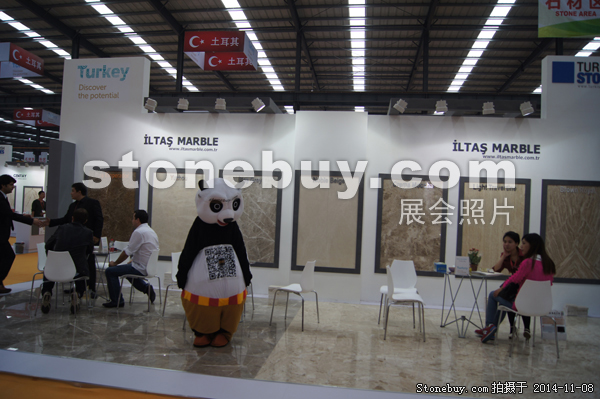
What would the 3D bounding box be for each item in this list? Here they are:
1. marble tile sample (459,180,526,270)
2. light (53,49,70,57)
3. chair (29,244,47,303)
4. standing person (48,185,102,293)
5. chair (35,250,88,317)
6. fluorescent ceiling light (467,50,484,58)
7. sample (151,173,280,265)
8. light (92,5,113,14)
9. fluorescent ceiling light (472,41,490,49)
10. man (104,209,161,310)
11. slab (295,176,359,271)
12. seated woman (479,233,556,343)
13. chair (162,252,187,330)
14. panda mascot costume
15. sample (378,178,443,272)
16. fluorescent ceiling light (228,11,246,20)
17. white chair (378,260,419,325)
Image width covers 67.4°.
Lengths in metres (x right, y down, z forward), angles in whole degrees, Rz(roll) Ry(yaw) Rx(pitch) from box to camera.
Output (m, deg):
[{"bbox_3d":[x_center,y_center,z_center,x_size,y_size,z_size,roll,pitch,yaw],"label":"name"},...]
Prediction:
[{"bbox_3d":[2.888,0.434,6.714,0.985,1.470,0.050,2,-1,7],"label":"marble tile sample"},{"bbox_3d":[-18.321,-11.292,34.538,0.960,0.080,1.380,2,-5,8],"label":"light"},{"bbox_3d":[-3.304,0.986,6.133,0.490,0.790,0.500,3,-1,-2],"label":"chair"},{"bbox_3d":[-3.365,0.587,6.748,0.720,1.690,0.580,3,-1,-28],"label":"standing person"},{"bbox_3d":[-2.958,1.029,5.648,0.520,0.800,0.530,3,-1,-3],"label":"chair"},{"bbox_3d":[11.270,-9.315,28.823,0.880,0.080,1.300,2,-1,9],"label":"fluorescent ceiling light"},{"bbox_3d":[-1.401,0.270,7.215,2.120,1.470,0.050,2,-1,7],"label":"sample"},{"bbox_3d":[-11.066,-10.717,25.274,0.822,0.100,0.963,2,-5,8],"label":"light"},{"bbox_3d":[11.807,-10.083,29.248,0.960,0.080,1.380,2,-5,8],"label":"fluorescent ceiling light"},{"bbox_3d":[-2.296,0.836,6.192,0.750,1.280,0.510,2,-1,2],"label":"man"},{"bbox_3d":[0.408,0.335,6.739,0.985,1.470,0.050,2,-1,7],"label":"slab"},{"bbox_3d":[2.343,1.018,4.987,0.520,1.220,0.780,3,-1,-35],"label":"seated woman"},{"bbox_3d":[-1.419,1.081,5.673,0.490,0.790,0.480,2,0,10],"label":"chair"},{"bbox_3d":[-0.896,0.629,4.744,0.770,1.720,0.620,3,-1,-24],"label":"panda mascot costume"},{"bbox_3d":[1.697,0.388,6.853,0.985,1.470,0.050,2,-1,7],"label":"sample"},{"bbox_3d":[-3.779,-11.125,27.183,0.960,0.080,1.380,2,-5,8],"label":"fluorescent ceiling light"},{"bbox_3d":[1.335,1.231,5.953,0.500,0.810,0.530,2,-1,21],"label":"white chair"}]

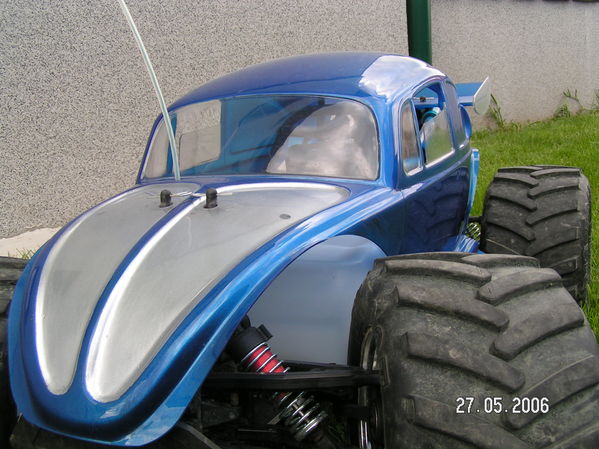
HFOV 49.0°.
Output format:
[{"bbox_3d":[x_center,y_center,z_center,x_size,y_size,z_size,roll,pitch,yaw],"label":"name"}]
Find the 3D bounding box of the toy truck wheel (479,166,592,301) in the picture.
[{"bbox_3d":[0.300,0.015,0.819,0.113,0.176,0.176,2,12,25],"label":"toy truck wheel"}]

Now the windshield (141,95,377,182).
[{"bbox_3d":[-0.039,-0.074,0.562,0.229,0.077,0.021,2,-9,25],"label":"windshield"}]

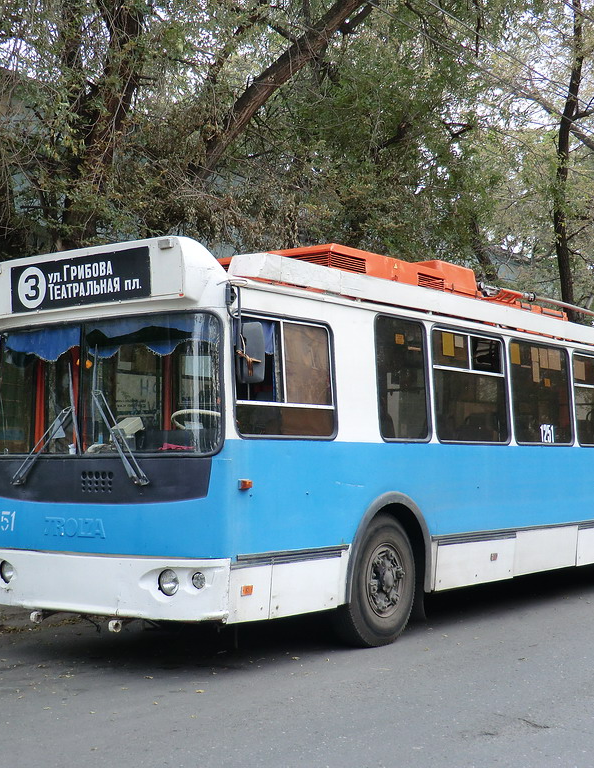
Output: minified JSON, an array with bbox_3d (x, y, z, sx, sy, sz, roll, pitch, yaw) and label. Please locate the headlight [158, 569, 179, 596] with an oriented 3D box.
[{"bbox_3d":[-0.829,1.325,7.919,0.178,0.178,0.091,-3,-5,36],"label":"headlight"}]

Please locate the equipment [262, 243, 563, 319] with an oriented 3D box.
[{"bbox_3d":[1.109,-0.854,12.189,1.472,0.589,4.872,-3,-5,36],"label":"equipment"}]

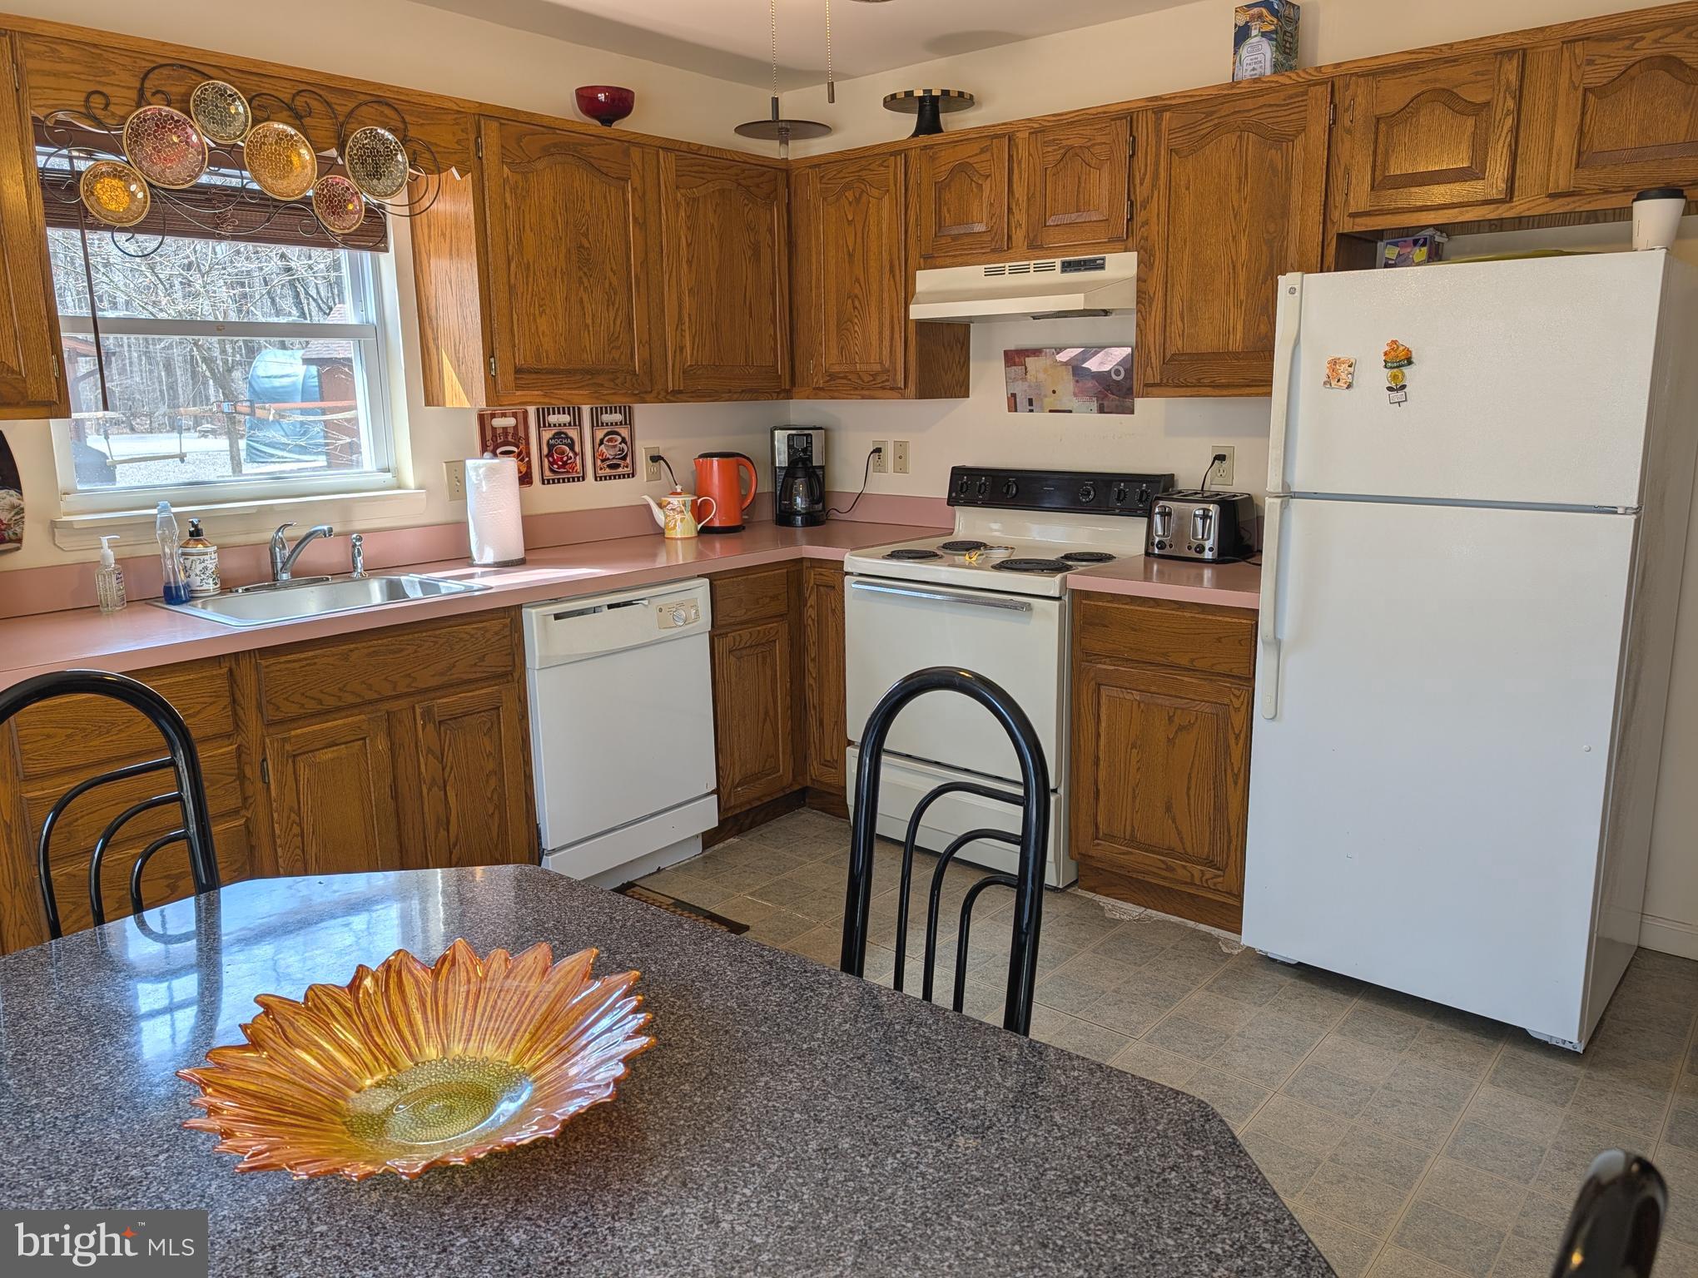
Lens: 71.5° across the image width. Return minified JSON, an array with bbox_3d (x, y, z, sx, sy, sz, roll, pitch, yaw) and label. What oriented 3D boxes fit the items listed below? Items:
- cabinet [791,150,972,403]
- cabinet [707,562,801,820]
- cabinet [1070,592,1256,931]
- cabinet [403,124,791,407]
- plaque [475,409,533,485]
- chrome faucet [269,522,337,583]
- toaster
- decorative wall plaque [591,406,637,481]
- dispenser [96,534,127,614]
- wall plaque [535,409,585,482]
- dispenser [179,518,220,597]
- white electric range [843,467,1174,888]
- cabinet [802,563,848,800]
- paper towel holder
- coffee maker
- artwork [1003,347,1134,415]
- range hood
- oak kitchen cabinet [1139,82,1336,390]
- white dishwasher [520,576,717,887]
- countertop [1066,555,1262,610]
[{"bbox_3d":[0.101,-1.181,3.905,0.520,0.754,0.323,9,16,40],"label":"cabinet"},{"bbox_3d":[-0.496,0.138,3.887,0.625,0.831,0.410,9,16,40],"label":"cabinet"},{"bbox_3d":[0.995,0.272,3.243,0.547,0.872,0.636,9,16,40],"label":"cabinet"},{"bbox_3d":[-0.662,-1.119,3.679,0.325,0.749,1.320,9,16,40],"label":"cabinet"},{"bbox_3d":[-1.041,-0.579,3.583,0.010,0.233,0.176,9,16,40],"label":"plaque"},{"bbox_3d":[-1.388,-0.214,2.982,0.200,0.156,0.065,6,13,27],"label":"chrome faucet"},{"bbox_3d":[0.999,-0.324,3.345,0.231,0.179,0.208,9,16,40],"label":"toaster"},{"bbox_3d":[-0.774,-0.644,3.885,0.010,0.239,0.166,9,16,40],"label":"decorative wall plaque"},{"bbox_3d":[-1.701,-0.153,2.712,0.048,0.180,0.060,-3,12,-8],"label":"dispenser"},{"bbox_3d":[-0.901,-0.609,3.707,0.010,0.238,0.164,9,16,40],"label":"wall plaque"},{"bbox_3d":[-1.583,-0.204,2.872,0.086,0.189,0.086,-7,14,-27],"label":"dispenser"},{"bbox_3d":[0.470,0.070,3.604,0.763,1.131,0.673,9,16,40],"label":"white electric range"},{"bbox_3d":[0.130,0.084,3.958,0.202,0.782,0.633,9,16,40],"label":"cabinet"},{"bbox_3d":[-1.022,-0.373,3.376,0.172,0.318,0.172,9,16,40],"label":"paper towel holder"},{"bbox_3d":[-0.193,-0.591,4.295,0.190,0.343,0.220,-3,12,-9],"label":"coffee maker"},{"bbox_3d":[0.683,-0.805,3.685,0.452,0.198,0.022,9,16,40],"label":"artwork"},{"bbox_3d":[0.545,-1.025,3.466,0.750,0.151,0.452,9,16,40],"label":"range hood"},{"bbox_3d":[1.060,-1.022,3.125,0.484,0.744,0.325,9,16,40],"label":"oak kitchen cabinet"},{"bbox_3d":[-0.823,0.261,3.474,0.610,0.870,0.597,9,16,40],"label":"white dishwasher"},{"bbox_3d":[0.990,-0.170,3.146,0.550,0.038,0.637,9,16,40],"label":"countertop"}]

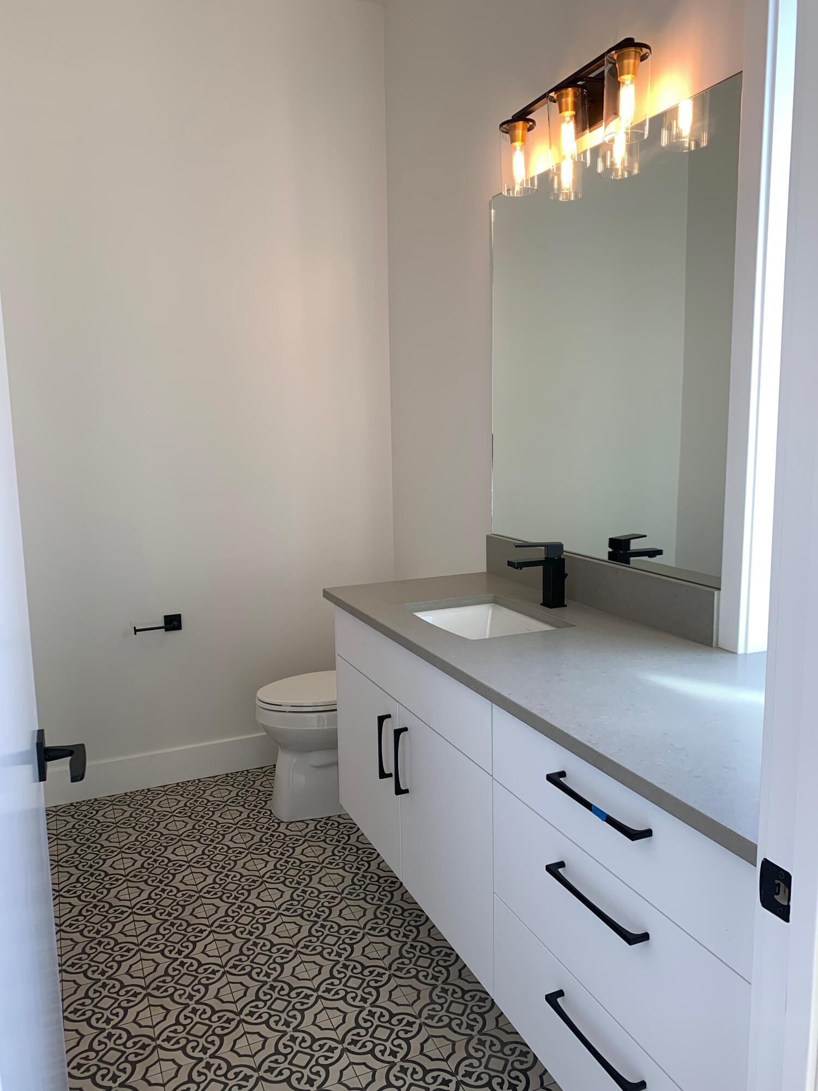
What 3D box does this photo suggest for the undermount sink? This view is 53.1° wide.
[{"bbox_3d":[0.207,0.287,2.225,0.325,0.150,0.455,-5,9,-23],"label":"undermount sink"}]

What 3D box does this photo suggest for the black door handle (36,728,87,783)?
[{"bbox_3d":[-0.551,0.344,1.303,0.072,0.066,0.158,-5,9,-23],"label":"black door handle"}]

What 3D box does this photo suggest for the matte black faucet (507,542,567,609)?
[{"bbox_3d":[0.354,0.084,2.265,0.190,0.180,0.054,-5,9,-23],"label":"matte black faucet"}]

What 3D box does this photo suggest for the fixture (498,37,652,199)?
[{"bbox_3d":[0.426,-1.085,2.114,0.142,0.215,0.580,-5,9,-23],"label":"fixture"}]

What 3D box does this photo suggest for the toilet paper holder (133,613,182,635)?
[{"bbox_3d":[-0.988,0.321,3.233,0.187,0.067,0.084,-5,9,-23],"label":"toilet paper holder"}]

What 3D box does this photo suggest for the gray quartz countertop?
[{"bbox_3d":[0.371,0.247,1.893,0.616,0.030,1.790,-5,9,-23],"label":"gray quartz countertop"}]

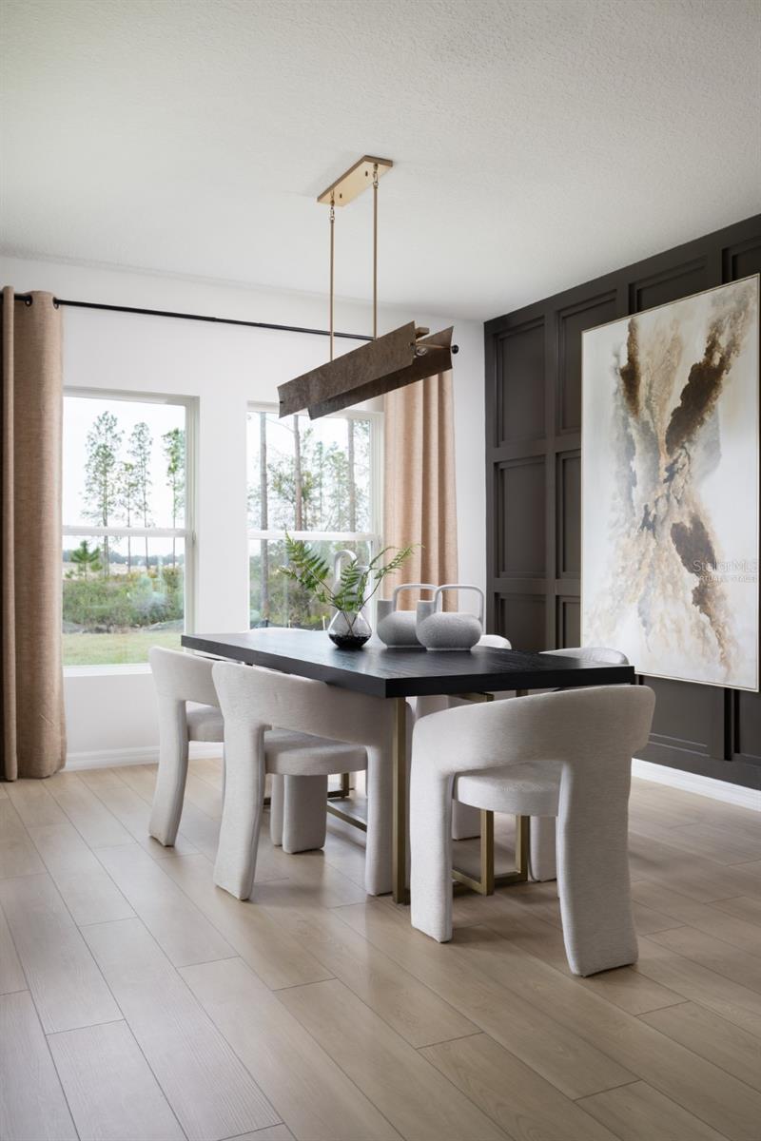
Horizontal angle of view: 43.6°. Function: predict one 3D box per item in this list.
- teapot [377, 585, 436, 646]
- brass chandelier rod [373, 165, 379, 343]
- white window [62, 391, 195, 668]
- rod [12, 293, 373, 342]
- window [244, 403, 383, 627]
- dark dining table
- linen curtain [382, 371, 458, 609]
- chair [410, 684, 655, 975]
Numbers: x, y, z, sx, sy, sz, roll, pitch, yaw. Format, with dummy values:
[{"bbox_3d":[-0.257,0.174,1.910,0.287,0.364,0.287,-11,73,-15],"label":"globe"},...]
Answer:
[{"bbox_3d":[0.132,0.201,4.261,0.295,0.277,0.240,0,0,-18],"label":"teapot"},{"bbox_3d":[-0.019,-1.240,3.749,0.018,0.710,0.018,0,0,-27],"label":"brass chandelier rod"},{"bbox_3d":[-1.480,-0.220,5.328,0.910,1.540,0.100,0,0,-27],"label":"white window"},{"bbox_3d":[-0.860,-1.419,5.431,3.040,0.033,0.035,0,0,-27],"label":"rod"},{"bbox_3d":[-0.420,-0.221,5.880,0.910,1.540,0.100,0,0,-27],"label":"window"},{"bbox_3d":[-0.047,0.716,4.138,1.000,0.760,2.190,0,0,-27],"label":"dark dining table"},{"bbox_3d":[0.245,-0.185,6.028,0.530,2.540,0.140,0,0,-27],"label":"linen curtain"},{"bbox_3d":[0.505,0.709,2.879,0.665,0.785,0.575,0,0,-26],"label":"chair"}]

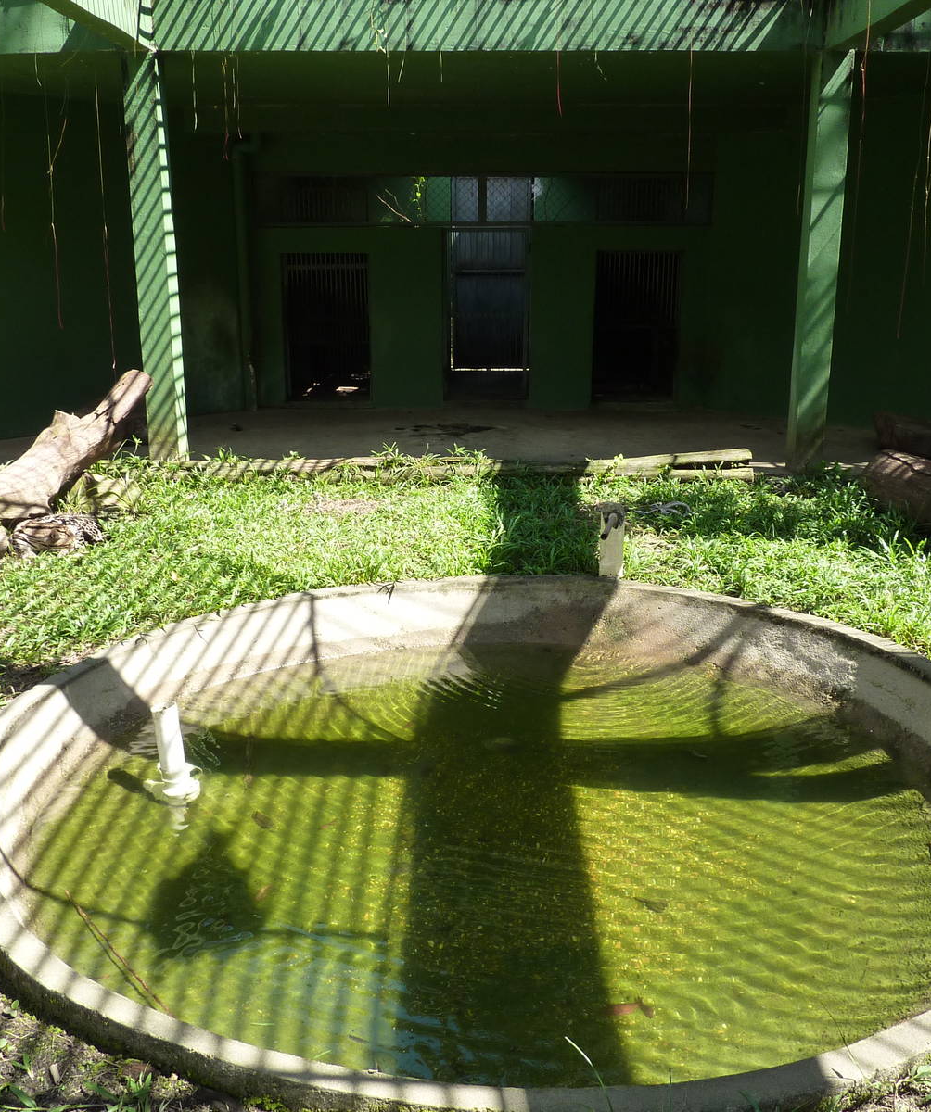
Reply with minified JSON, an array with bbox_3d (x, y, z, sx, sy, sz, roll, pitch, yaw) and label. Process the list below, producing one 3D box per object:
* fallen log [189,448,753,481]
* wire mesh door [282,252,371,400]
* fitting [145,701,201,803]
[{"bbox_3d":[0.050,-0.791,9.252,4.876,0.240,0.260,0,15,0],"label":"fallen log"},{"bbox_3d":[-1.703,-2.795,13.118,1.064,1.764,0.080,-1,15,-2],"label":"wire mesh door"},{"bbox_3d":[-1.067,0.716,3.906,0.190,0.340,0.190,0,15,0],"label":"fitting"}]

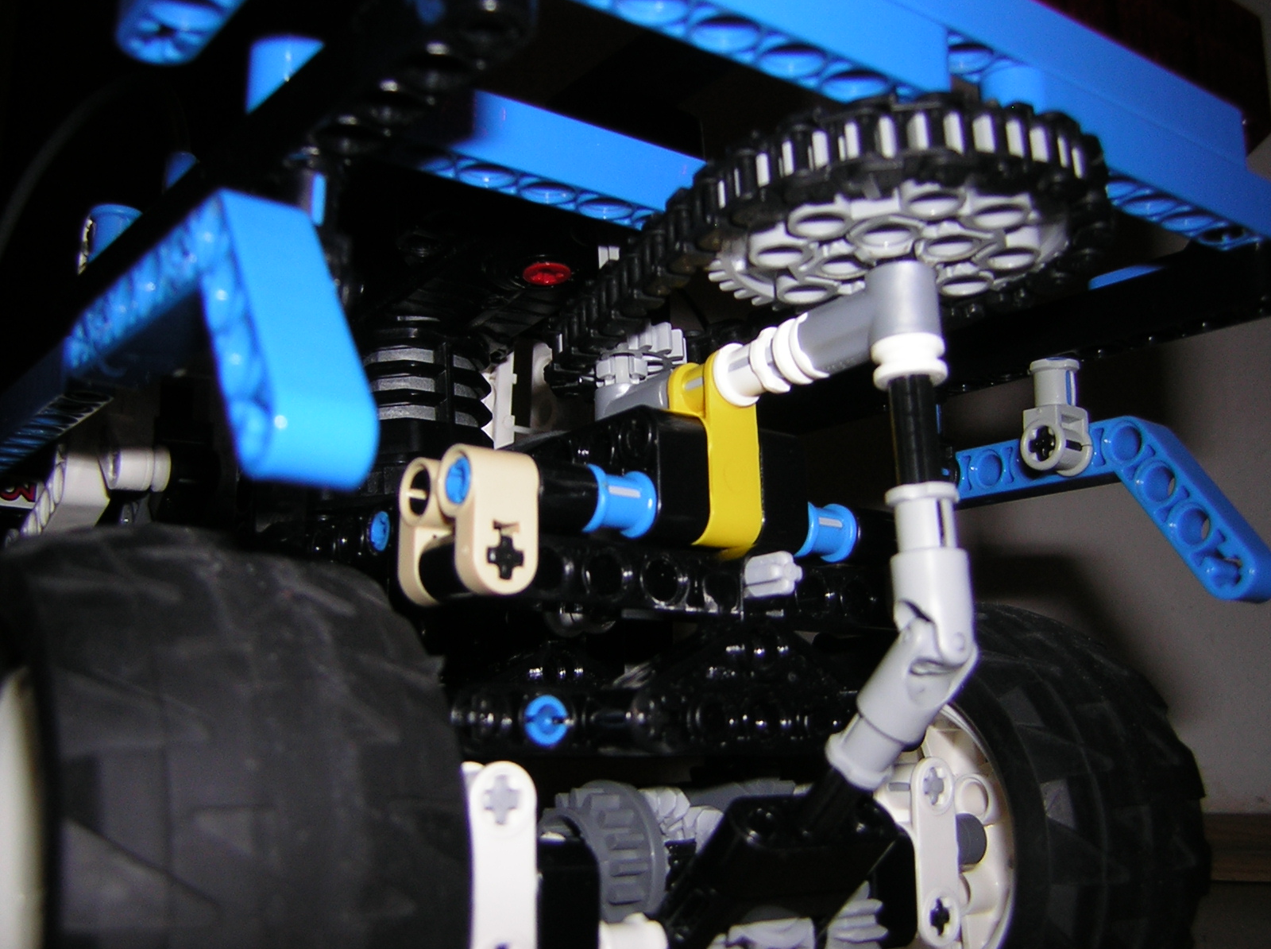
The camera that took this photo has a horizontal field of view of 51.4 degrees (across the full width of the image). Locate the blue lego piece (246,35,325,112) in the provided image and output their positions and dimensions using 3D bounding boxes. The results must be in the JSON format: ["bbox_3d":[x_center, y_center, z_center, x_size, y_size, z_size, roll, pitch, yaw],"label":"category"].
[{"bbox_3d":[-0.039,-0.042,0.147,0.008,0.008,0.008,9,-18,-37],"label":"blue lego piece"}]

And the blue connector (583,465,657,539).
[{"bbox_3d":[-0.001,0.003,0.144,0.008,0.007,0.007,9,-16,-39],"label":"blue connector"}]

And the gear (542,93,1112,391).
[{"bbox_3d":[0.016,-0.022,0.156,0.046,0.008,0.084,9,-17,-35],"label":"gear"}]

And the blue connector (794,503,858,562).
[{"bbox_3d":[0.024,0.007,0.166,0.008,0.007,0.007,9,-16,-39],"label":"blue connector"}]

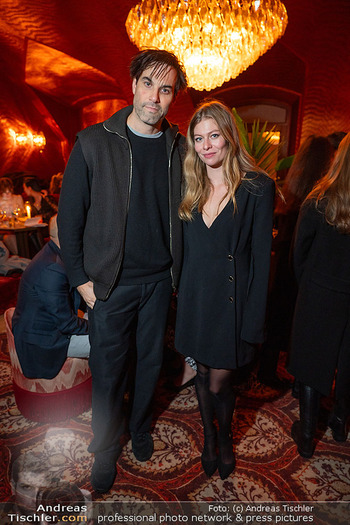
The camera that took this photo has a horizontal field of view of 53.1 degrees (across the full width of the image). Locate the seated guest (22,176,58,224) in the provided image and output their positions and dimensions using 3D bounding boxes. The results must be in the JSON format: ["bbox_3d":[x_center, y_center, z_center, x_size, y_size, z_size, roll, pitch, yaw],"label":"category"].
[{"bbox_3d":[-1.690,-0.434,4.565,0.520,1.250,0.720,12,20,35],"label":"seated guest"}]

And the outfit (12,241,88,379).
[{"bbox_3d":[-0.690,0.250,2.150,0.570,0.730,0.500,-5,17,-17],"label":"outfit"}]

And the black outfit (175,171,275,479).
[{"bbox_3d":[0.205,0.339,1.602,0.470,1.450,0.320,5,17,15],"label":"black outfit"}]

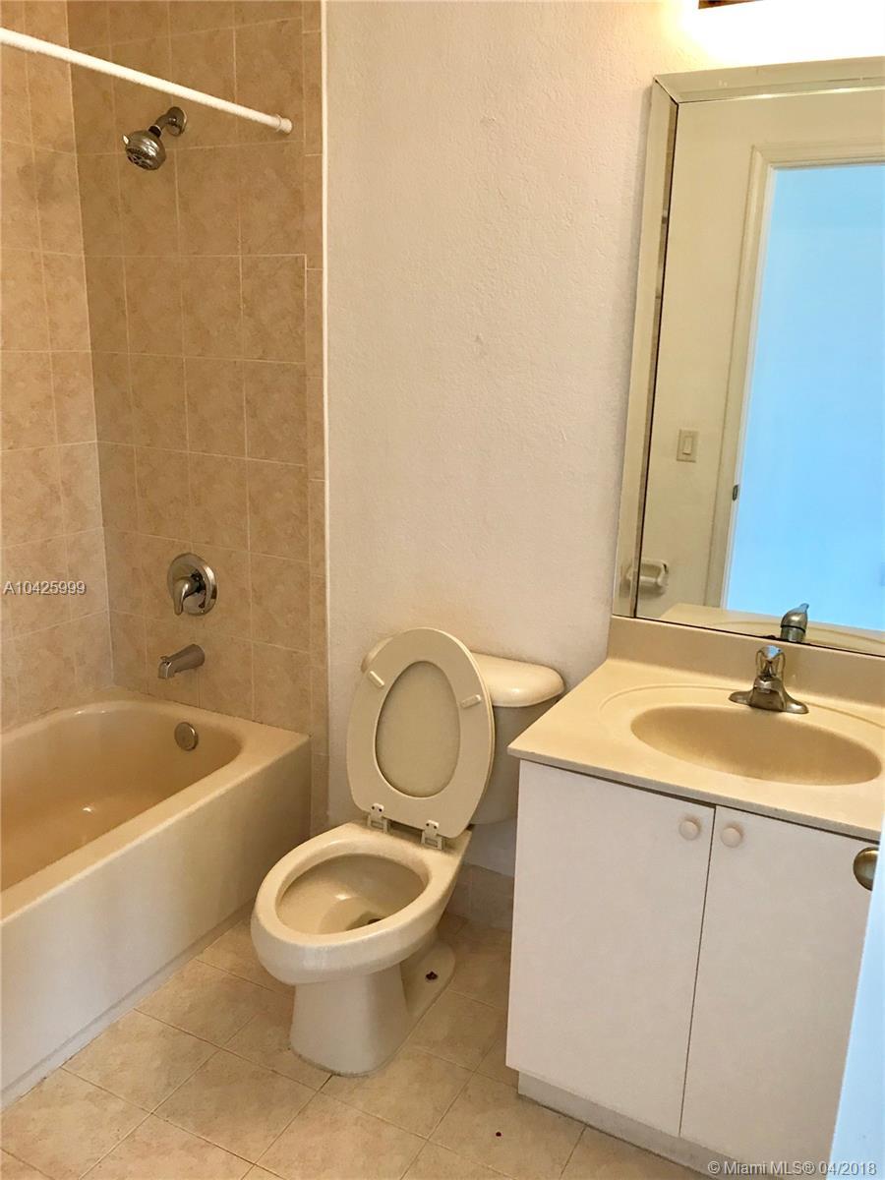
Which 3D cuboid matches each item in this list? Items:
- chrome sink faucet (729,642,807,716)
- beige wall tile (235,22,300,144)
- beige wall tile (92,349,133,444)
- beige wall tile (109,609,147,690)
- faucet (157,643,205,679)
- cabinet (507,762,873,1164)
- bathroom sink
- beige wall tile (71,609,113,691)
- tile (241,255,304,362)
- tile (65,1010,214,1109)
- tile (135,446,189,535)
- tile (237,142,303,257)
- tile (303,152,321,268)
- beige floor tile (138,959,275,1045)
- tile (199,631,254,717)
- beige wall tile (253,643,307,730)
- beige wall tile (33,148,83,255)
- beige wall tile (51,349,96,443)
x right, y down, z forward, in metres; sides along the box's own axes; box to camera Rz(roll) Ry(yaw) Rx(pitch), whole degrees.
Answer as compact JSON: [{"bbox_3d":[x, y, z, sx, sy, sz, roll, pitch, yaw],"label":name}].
[{"bbox_3d":[0.667,0.173,1.949,0.157,0.152,0.130,9,17,26],"label":"chrome sink faucet"},{"bbox_3d":[-0.410,-1.207,2.279,0.201,0.257,0.010,9,17,26],"label":"beige wall tile"},{"bbox_3d":[-0.941,-0.548,2.737,0.148,0.257,0.010,9,17,26],"label":"beige wall tile"},{"bbox_3d":[-0.958,0.185,2.932,0.146,0.240,0.012,10,18,26],"label":"beige wall tile"},{"bbox_3d":[-0.763,0.210,2.774,0.060,0.072,0.138,9,17,26],"label":"faucet"},{"bbox_3d":[0.570,0.667,1.909,0.695,0.767,0.560,9,17,26],"label":"cabinet"},{"bbox_3d":[0.586,0.357,1.829,0.455,0.150,0.335,9,17,26],"label":"bathroom sink"},{"bbox_3d":[-1.067,0.196,2.911,0.010,0.246,0.143,9,17,26],"label":"beige wall tile"},{"bbox_3d":[-0.428,-0.716,2.433,0.200,0.258,0.010,9,17,26],"label":"tile"},{"bbox_3d":[-0.649,1.016,2.070,0.248,0.010,0.205,9,17,26],"label":"tile"},{"bbox_3d":[-0.800,-0.274,2.748,0.200,0.258,0.010,9,17,26],"label":"tile"},{"bbox_3d":[-0.412,-0.949,2.328,0.198,0.254,0.012,10,18,26],"label":"tile"},{"bbox_3d":[-0.307,-0.910,2.308,0.049,0.255,0.010,9,17,26],"label":"tile"},{"bbox_3d":[-0.547,0.955,2.214,0.252,0.010,0.202,9,17,26],"label":"beige floor tile"},{"bbox_3d":[-0.627,0.243,2.767,0.198,0.240,0.012,10,18,26],"label":"tile"},{"bbox_3d":[-0.455,0.283,2.711,0.200,0.252,0.010,9,17,26],"label":"beige wall tile"},{"bbox_3d":[-1.032,-1.038,2.568,0.010,0.257,0.143,9,17,26],"label":"beige wall tile"},{"bbox_3d":[-1.042,-0.540,2.692,0.012,0.254,0.139,10,18,26],"label":"beige wall tile"}]

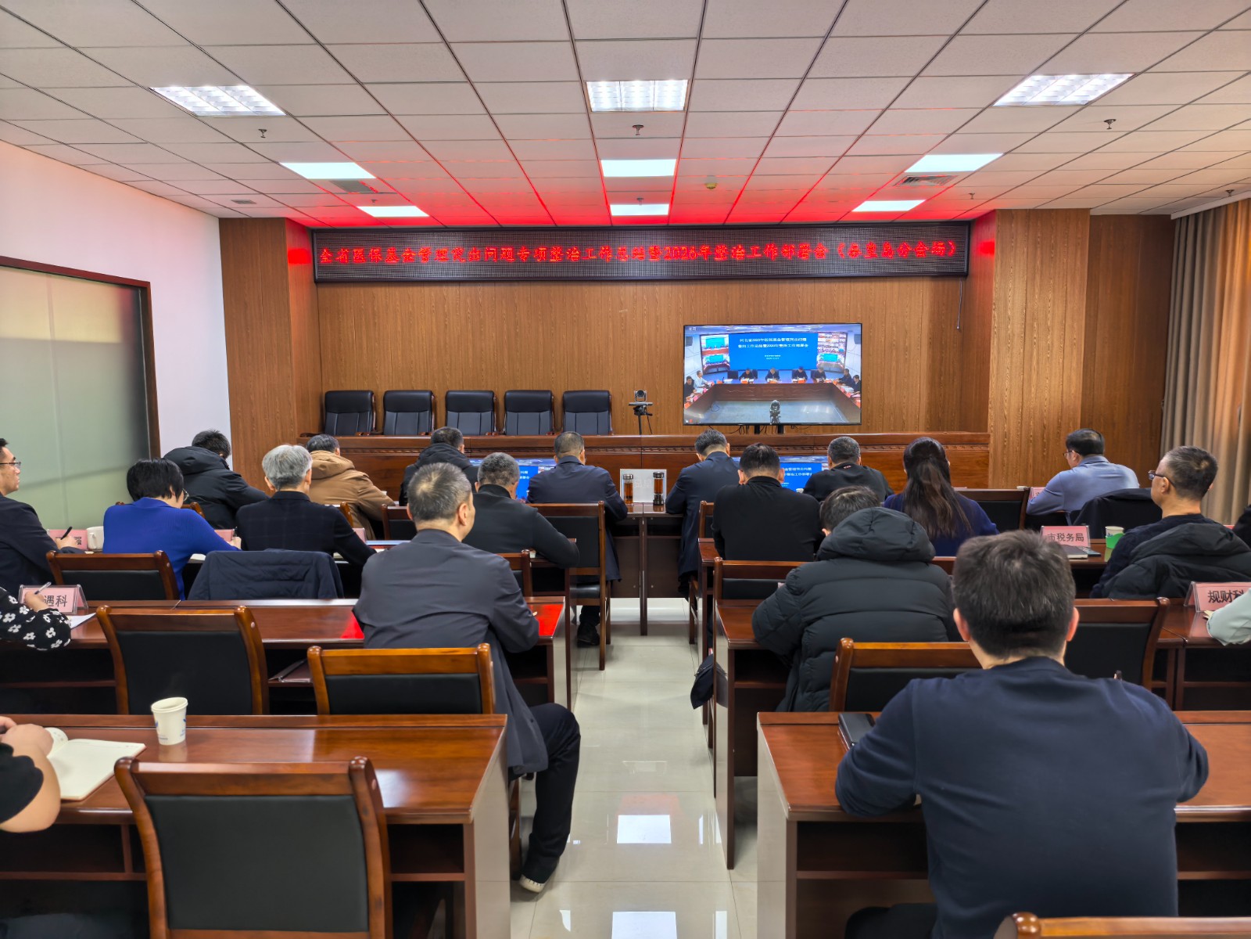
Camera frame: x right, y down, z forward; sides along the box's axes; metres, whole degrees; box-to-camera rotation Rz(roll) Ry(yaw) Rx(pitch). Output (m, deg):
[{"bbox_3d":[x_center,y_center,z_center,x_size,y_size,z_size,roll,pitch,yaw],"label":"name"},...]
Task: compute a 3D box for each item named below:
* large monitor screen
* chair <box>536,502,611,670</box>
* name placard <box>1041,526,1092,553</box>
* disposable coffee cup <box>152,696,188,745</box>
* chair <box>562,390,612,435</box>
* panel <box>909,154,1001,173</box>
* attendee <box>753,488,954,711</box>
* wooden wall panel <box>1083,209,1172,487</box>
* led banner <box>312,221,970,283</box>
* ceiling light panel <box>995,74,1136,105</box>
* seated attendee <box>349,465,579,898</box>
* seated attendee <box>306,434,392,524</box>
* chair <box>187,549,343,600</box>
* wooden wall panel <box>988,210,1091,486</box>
[{"bbox_3d":[1.568,-1.008,9.245,1.900,1.080,0.080,0,6,1],"label":"large monitor screen"},{"bbox_3d":[-0.337,0.599,4.788,0.470,0.920,0.570,0,7,1],"label":"chair"},{"bbox_3d":[2.134,0.321,4.217,0.215,0.105,0.090,0,7,1],"label":"name placard"},{"bbox_3d":[-1.039,0.579,1.986,0.080,0.090,0.080,0,6,0],"label":"disposable coffee cup"},{"bbox_3d":[-0.400,-0.274,8.967,0.620,1.100,0.660,0,7,1],"label":"chair"},{"bbox_3d":[2.505,-2.369,6.679,0.595,0.050,0.595,0,7,1],"label":"panel"},{"bbox_3d":[0.680,0.677,2.679,0.570,1.280,0.840,0,6,1],"label":"attendee"},{"bbox_3d":[5.204,-1.024,9.120,0.828,3.175,0.050,0,6,1],"label":"wooden wall panel"},{"bbox_3d":[0.145,-2.323,9.328,6.999,0.570,0.120,0,6,1],"label":"led banner"},{"bbox_3d":[2.543,-2.228,5.072,0.600,0.050,0.580,0,6,1],"label":"ceiling light panel"},{"bbox_3d":[-0.469,0.654,2.733,0.620,1.360,0.750,0,7,7],"label":"seated attendee"},{"bbox_3d":[-1.681,0.430,5.108,0.580,1.278,0.750,1,7,9],"label":"seated attendee"},{"bbox_3d":[-1.366,0.745,3.597,0.500,0.920,0.570,0,7,1],"label":"chair"},{"bbox_3d":[4.188,-0.999,8.879,0.940,3.227,0.100,0,6,1],"label":"wooden wall panel"}]

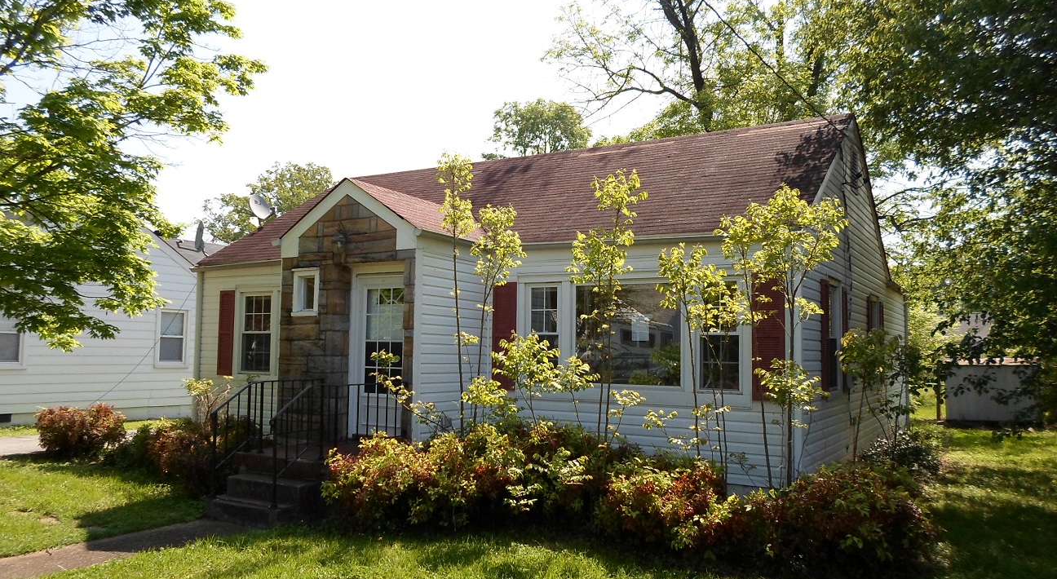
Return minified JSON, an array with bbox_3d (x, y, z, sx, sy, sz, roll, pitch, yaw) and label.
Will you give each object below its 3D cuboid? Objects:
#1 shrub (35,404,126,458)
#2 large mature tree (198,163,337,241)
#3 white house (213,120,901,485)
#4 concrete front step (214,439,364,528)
[{"bbox_3d":[-7.160,2.263,12.200,1.320,0.850,1.150,4,-5,-30],"label":"shrub"},{"bbox_3d":[-13.811,-1.051,39.847,7.092,11.407,6.886,3,-5,-19],"label":"large mature tree"},{"bbox_3d":[0.670,0.242,14.752,10.922,5.315,11.782,-2,-5,32],"label":"white house"},{"bbox_3d":[-2.377,2.088,8.457,1.275,0.592,2.013,-2,-5,32],"label":"concrete front step"}]

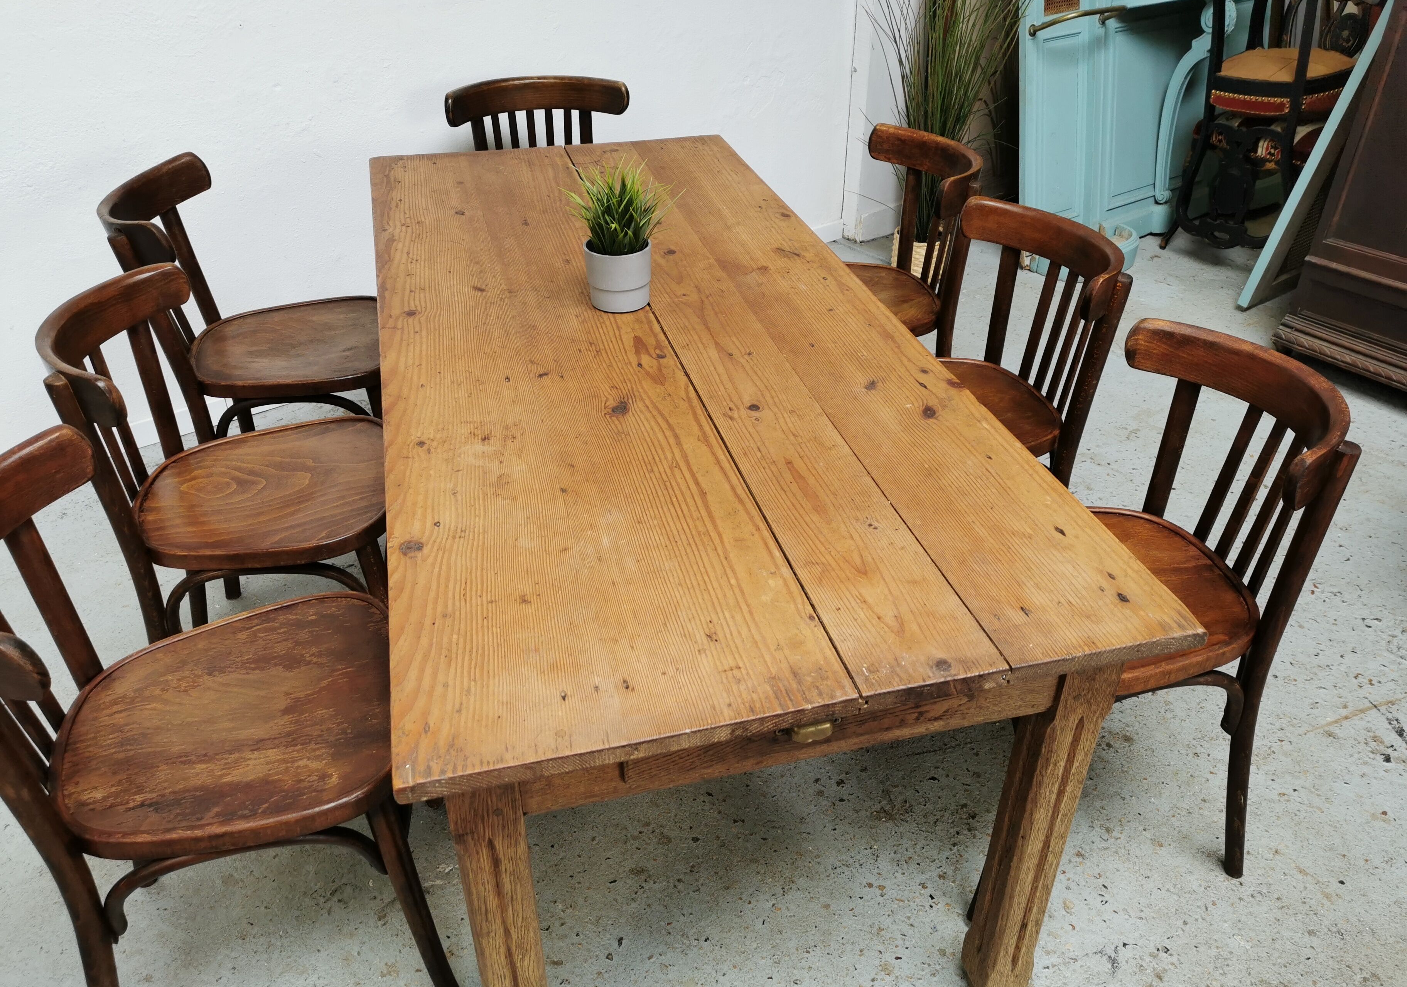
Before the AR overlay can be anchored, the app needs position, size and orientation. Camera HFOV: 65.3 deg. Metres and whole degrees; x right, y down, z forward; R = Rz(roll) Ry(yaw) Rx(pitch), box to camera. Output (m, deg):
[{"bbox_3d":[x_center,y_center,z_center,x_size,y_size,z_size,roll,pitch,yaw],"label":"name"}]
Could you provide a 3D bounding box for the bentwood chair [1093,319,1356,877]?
[{"bbox_3d":[0.603,0.196,1.683,0.490,0.812,0.437,-6,34,-10],"label":"bentwood chair"}]

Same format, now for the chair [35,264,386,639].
[{"bbox_3d":[-0.730,0.056,1.860,0.490,0.812,0.437,-6,34,-11],"label":"chair"}]

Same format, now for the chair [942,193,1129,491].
[{"bbox_3d":[0.469,-0.100,2.128,0.490,0.812,0.437,-8,34,-13],"label":"chair"}]

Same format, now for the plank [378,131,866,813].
[{"bbox_3d":[-0.299,-0.273,1.774,0.443,0.022,1.895,-8,34,-13],"label":"plank"}]

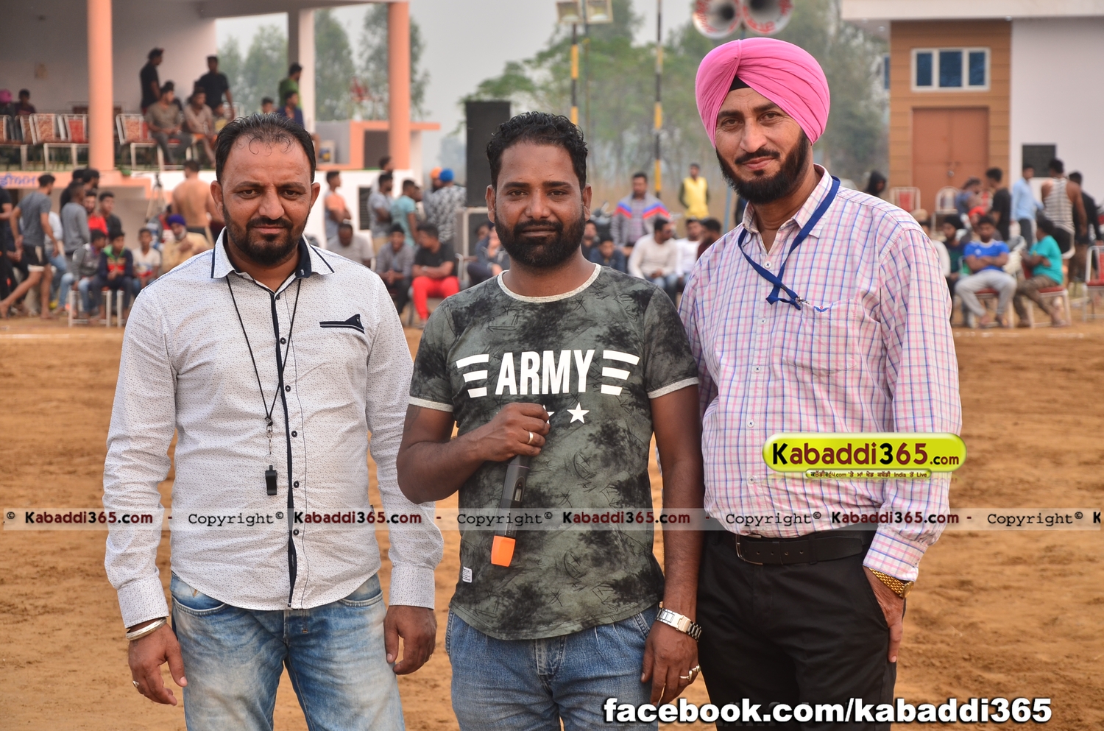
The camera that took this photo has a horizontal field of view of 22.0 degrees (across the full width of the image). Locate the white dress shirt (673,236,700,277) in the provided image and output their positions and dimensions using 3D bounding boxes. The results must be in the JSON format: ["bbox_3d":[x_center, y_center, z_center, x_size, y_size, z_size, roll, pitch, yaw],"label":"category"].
[{"bbox_3d":[1.615,-1.251,33.000,0.450,0.540,0.350,1,4,9],"label":"white dress shirt"}]

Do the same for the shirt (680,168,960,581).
[{"bbox_3d":[0.447,0.014,4.750,0.510,0.670,0.330,2,4,31],"label":"shirt"}]

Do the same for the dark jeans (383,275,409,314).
[{"bbox_3d":[-1.767,-0.783,32.300,0.450,0.480,0.550,0,4,3],"label":"dark jeans"}]

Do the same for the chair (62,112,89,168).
[{"bbox_3d":[-7.149,-3.380,43.200,0.470,0.880,0.540,-2,4,-33],"label":"chair"}]

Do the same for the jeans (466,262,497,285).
[{"bbox_3d":[-0.745,-0.961,33.000,0.450,0.500,0.520,2,4,30],"label":"jeans"}]

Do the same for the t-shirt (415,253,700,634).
[{"bbox_3d":[0.004,0.143,4.720,0.480,0.620,0.280,0,4,-5],"label":"t-shirt"}]

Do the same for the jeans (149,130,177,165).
[{"bbox_3d":[-5.833,-3.306,43.100,0.420,0.540,0.550,-2,4,-30],"label":"jeans"}]

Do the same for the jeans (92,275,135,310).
[{"bbox_3d":[-4.973,-0.820,32.200,0.460,0.430,0.480,-1,4,-9],"label":"jeans"}]

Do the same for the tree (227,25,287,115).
[{"bbox_3d":[-10.229,-8.460,100.000,2.600,7.100,2.600,0,4,0],"label":"tree"}]

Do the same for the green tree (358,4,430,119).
[{"bbox_3d":[-7.230,-11.747,130.000,3.400,9.600,3.400,0,4,0],"label":"green tree"}]

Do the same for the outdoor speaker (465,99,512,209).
[{"bbox_3d":[-0.780,-2.600,35.000,0.550,1.320,0.550,0,4,-2],"label":"outdoor speaker"}]

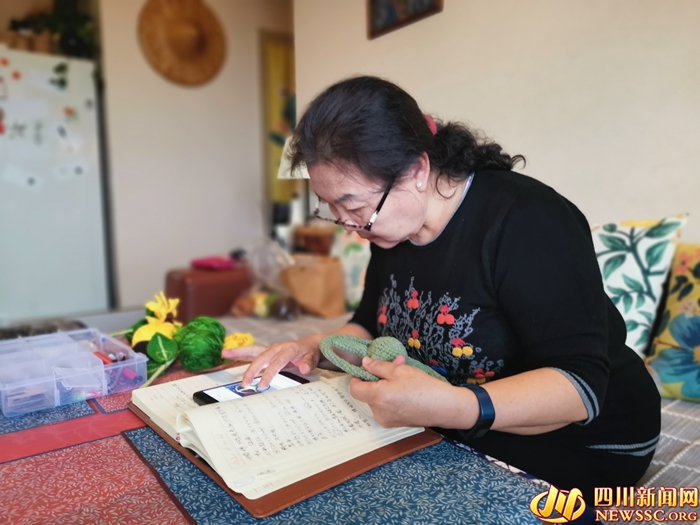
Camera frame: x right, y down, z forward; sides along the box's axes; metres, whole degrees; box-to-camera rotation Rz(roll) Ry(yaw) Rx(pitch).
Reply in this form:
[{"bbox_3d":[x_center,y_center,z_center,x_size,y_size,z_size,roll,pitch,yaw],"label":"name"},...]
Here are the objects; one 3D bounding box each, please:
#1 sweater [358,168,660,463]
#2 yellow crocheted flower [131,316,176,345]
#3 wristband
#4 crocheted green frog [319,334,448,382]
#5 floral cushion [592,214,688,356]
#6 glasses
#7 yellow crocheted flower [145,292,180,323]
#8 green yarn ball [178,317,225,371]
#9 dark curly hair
[{"bbox_3d":[0.287,0.074,0.990,0.410,0.520,0.480,-21,18,-36],"label":"sweater"},{"bbox_3d":[-0.365,0.133,1.020,0.083,0.065,0.060,-2,7,-15],"label":"yellow crocheted flower"},{"bbox_3d":[0.162,0.192,0.705,0.022,0.066,0.055,-2,6,-35],"label":"wristband"},{"bbox_3d":[0.045,0.129,0.735,0.175,0.065,0.090,-2,7,-14],"label":"crocheted green frog"},{"bbox_3d":[0.698,0.084,1.634,0.140,0.450,0.450,27,-12,-38],"label":"floral cushion"},{"bbox_3d":[0.015,-0.124,0.821,0.045,0.138,0.140,26,-2,-39],"label":"glasses"},{"bbox_3d":[-0.361,0.086,1.050,0.068,0.058,0.060,-2,7,-15],"label":"yellow crocheted flower"},{"bbox_3d":[-0.263,0.144,0.968,0.082,0.095,0.085,-2,7,-15],"label":"green yarn ball"},{"bbox_3d":[0.093,-0.200,0.865,0.340,0.165,0.200,-5,8,-35],"label":"dark curly hair"}]

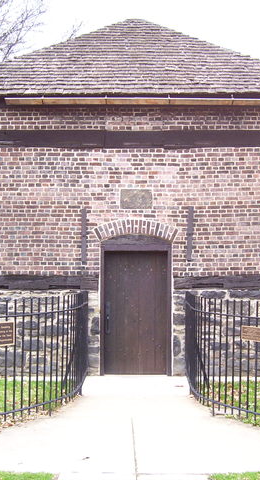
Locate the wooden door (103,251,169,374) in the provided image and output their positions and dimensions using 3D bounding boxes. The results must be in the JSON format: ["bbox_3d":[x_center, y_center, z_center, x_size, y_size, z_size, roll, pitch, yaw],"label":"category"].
[{"bbox_3d":[0.102,1.193,10.315,1.054,2.007,0.080,0,-3,0],"label":"wooden door"}]

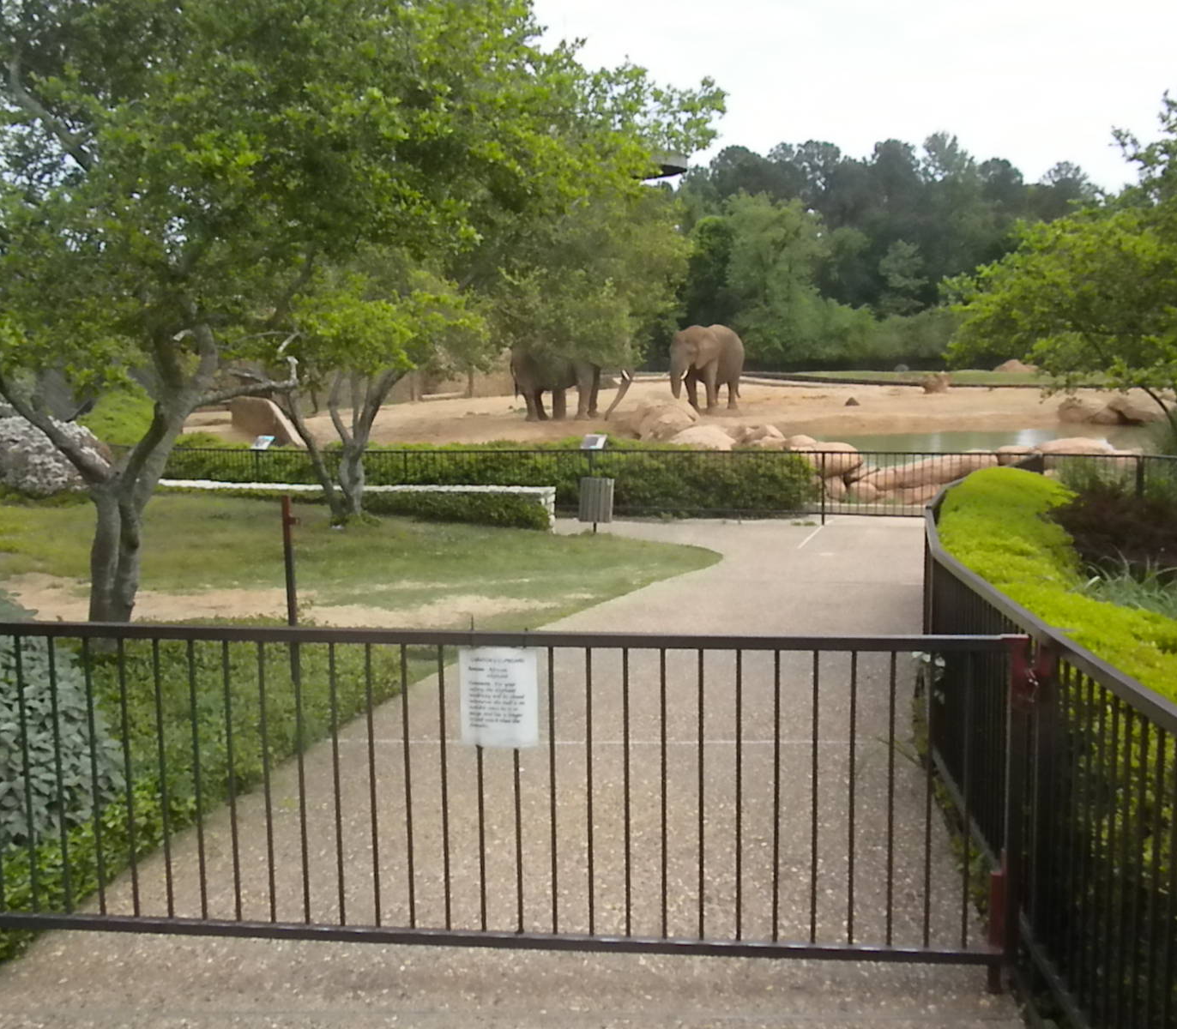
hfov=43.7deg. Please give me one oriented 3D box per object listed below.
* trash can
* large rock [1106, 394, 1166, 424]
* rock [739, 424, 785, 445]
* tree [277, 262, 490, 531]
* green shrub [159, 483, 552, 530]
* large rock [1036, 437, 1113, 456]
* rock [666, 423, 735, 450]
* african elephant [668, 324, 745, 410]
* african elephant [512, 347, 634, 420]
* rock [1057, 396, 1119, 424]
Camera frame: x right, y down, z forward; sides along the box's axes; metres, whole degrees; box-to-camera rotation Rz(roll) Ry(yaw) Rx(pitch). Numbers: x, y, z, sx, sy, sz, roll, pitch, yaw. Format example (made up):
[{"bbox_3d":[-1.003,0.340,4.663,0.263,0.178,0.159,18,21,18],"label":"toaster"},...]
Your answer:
[{"bbox_3d":[0.110,-0.168,20.000,0.490,0.700,0.490,-1,8,0],"label":"trash can"},{"bbox_3d":[15.111,-2.901,40.500,1.650,0.900,1.300,-1,8,0],"label":"large rock"},{"bbox_3d":[3.659,-1.643,31.000,1.000,0.600,0.900,-1,8,0],"label":"rock"},{"bbox_3d":[-2.618,-1.546,18.800,2.650,3.350,2.500,-1,8,0],"label":"tree"},{"bbox_3d":[-3.197,-0.096,20.300,5.350,0.600,0.700,-2,8,-9],"label":"green shrub"},{"bbox_3d":[8.803,-1.172,26.500,1.400,0.550,1.000,-1,8,0],"label":"large rock"},{"bbox_3d":[2.275,-1.499,29.500,1.400,0.750,1.200,-1,8,0],"label":"rock"},{"bbox_3d":[3.659,-4.519,45.300,1.600,2.650,3.200,5,9,37],"label":"african elephant"},{"bbox_3d":[-0.491,-3.945,42.000,3.600,2.600,1.600,-1,8,-4],"label":"african elephant"},{"bbox_3d":[13.779,-2.886,40.500,1.700,0.850,1.300,-1,8,0],"label":"rock"}]

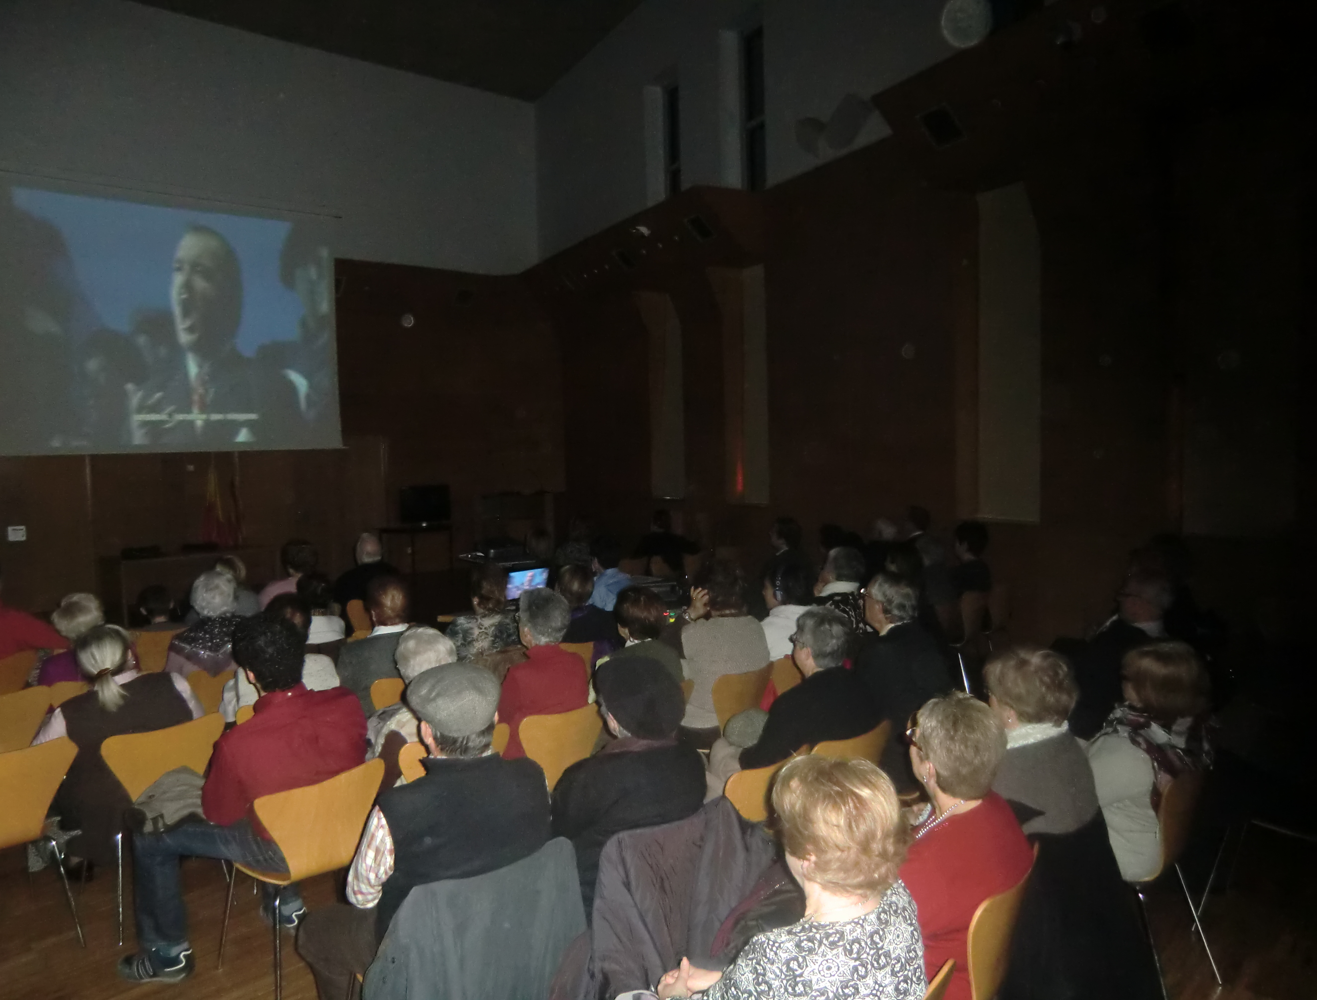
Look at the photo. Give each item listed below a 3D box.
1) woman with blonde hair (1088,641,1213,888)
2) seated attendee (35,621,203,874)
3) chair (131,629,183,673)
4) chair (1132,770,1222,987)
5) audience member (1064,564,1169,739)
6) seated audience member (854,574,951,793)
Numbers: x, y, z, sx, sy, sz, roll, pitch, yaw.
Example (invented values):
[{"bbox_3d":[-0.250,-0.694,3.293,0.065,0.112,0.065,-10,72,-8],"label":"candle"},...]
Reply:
[{"bbox_3d":[1.374,1.007,3.133,0.521,1.148,0.743,-4,4,-43],"label":"woman with blonde hair"},{"bbox_3d":[-2.129,1.039,3.703,0.579,1.168,0.743,-4,4,-37],"label":"seated attendee"},{"bbox_3d":[-3.304,1.185,6.027,0.480,0.790,0.520,-4,4,-42],"label":"chair"},{"bbox_3d":[1.514,1.208,3.036,0.473,0.762,0.511,-4,4,-43],"label":"chair"},{"bbox_3d":[1.971,0.922,4.253,0.800,1.250,0.520,2,4,44],"label":"audience member"},{"bbox_3d":[0.826,0.921,3.926,0.511,1.264,0.743,-4,4,-42],"label":"seated audience member"}]

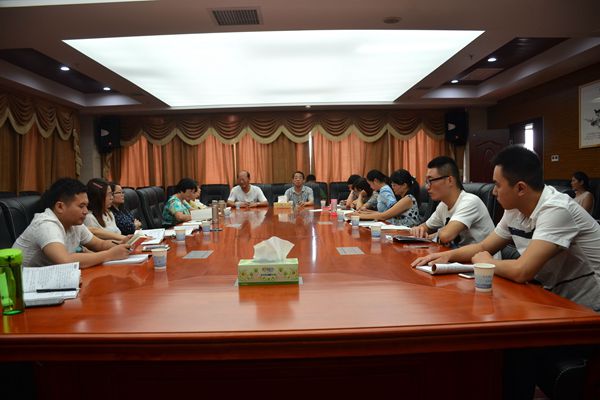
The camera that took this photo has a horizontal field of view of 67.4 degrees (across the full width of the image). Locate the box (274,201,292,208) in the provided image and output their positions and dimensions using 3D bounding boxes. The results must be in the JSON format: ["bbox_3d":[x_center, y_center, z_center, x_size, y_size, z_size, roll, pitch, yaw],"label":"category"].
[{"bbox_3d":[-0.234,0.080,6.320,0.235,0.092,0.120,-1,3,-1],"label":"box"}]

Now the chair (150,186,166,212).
[{"bbox_3d":[-1.359,0.414,4.964,0.660,1.100,0.620,-1,2,-1],"label":"chair"}]

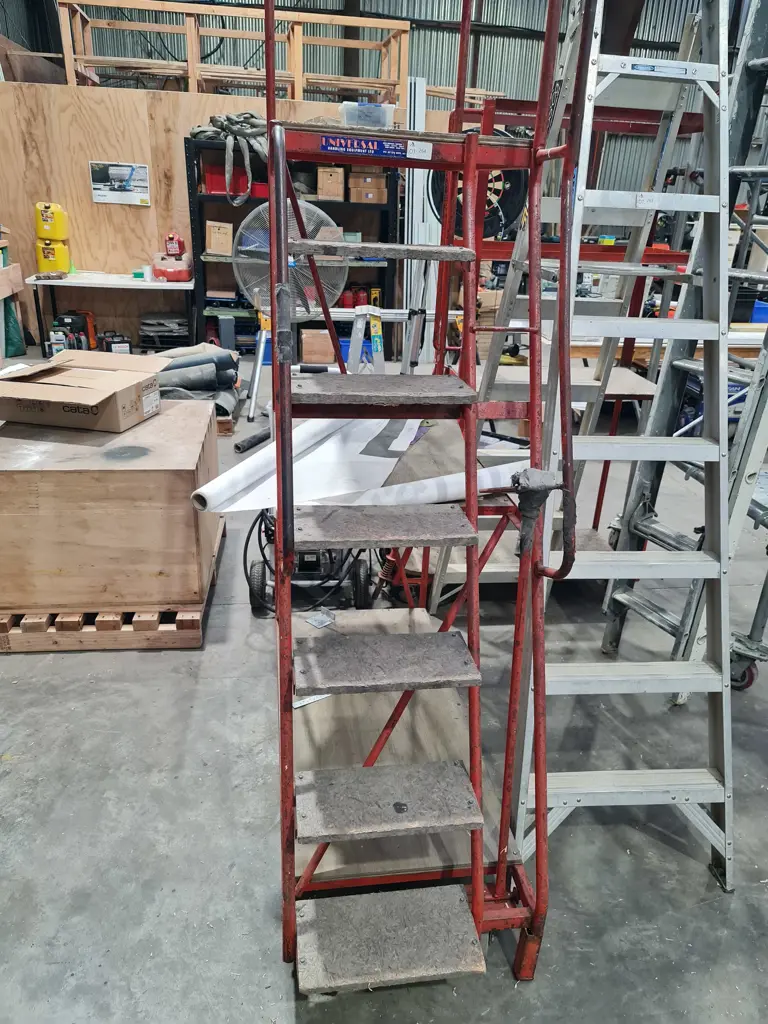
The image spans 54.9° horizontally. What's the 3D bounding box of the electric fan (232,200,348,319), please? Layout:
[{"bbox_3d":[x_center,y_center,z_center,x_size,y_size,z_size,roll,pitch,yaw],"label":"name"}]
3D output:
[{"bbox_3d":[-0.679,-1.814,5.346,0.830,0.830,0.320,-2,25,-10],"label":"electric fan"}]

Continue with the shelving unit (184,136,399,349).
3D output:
[{"bbox_3d":[-0.875,-2.551,7.359,1.950,1.980,0.600,-2,25,-10],"label":"shelving unit"}]

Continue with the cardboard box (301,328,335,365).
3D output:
[{"bbox_3d":[-0.682,-1.690,7.533,0.305,0.284,0.280,-2,25,-10],"label":"cardboard box"}]

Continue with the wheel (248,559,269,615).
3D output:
[{"bbox_3d":[-0.532,0.320,3.138,0.070,0.240,0.240,-2,25,-10],"label":"wheel"}]

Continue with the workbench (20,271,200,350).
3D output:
[{"bbox_3d":[-2.590,-1.911,7.276,1.500,0.750,0.750,0,24,-6],"label":"workbench"}]

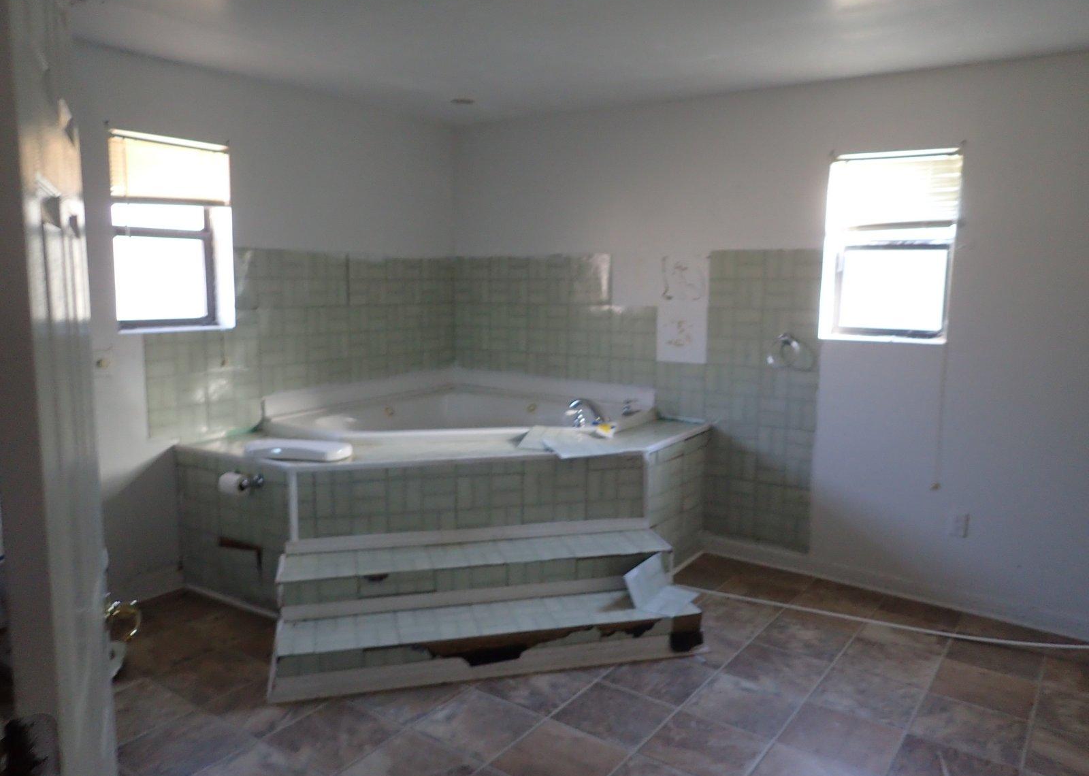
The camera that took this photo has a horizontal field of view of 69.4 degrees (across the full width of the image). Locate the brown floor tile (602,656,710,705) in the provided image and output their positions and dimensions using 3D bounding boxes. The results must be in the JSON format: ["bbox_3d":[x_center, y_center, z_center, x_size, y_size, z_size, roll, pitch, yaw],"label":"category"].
[{"bbox_3d":[0.434,1.076,2.938,0.315,0.010,0.315,7,10,36],"label":"brown floor tile"}]

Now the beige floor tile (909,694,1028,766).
[{"bbox_3d":[1.410,1.133,2.621,0.315,0.010,0.315,7,10,36],"label":"beige floor tile"}]

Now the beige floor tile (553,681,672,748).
[{"bbox_3d":[0.240,1.111,2.680,0.315,0.010,0.315,7,10,36],"label":"beige floor tile"}]

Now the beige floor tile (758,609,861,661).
[{"bbox_3d":[1.083,1.036,3.263,0.315,0.010,0.315,7,10,36],"label":"beige floor tile"}]

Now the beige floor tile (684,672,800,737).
[{"bbox_3d":[0.713,1.131,2.802,0.328,0.010,0.328,7,10,35],"label":"beige floor tile"}]

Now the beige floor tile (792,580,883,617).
[{"bbox_3d":[1.394,1.008,3.744,0.328,0.010,0.328,7,10,35],"label":"beige floor tile"}]

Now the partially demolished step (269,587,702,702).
[{"bbox_3d":[-0.192,0.963,3.016,1.595,0.175,0.260,-1,9,-14],"label":"partially demolished step"}]

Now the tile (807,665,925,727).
[{"bbox_3d":[1.179,1.128,2.879,0.328,0.010,0.328,7,10,35],"label":"tile"}]

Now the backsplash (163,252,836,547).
[{"bbox_3d":[-0.238,0.081,3.730,2.365,1.510,2.077,7,10,35],"label":"backsplash"}]

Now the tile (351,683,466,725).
[{"bbox_3d":[-0.491,1.106,2.841,0.328,0.010,0.328,7,10,35],"label":"tile"}]

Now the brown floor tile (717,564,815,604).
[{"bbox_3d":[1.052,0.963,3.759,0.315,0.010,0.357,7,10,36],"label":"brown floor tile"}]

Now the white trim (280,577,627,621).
[{"bbox_3d":[-0.236,0.854,3.208,1.587,0.060,0.020,-1,8,-15],"label":"white trim"}]

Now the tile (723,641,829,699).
[{"bbox_3d":[0.889,1.071,3.005,0.315,0.010,0.315,7,10,36],"label":"tile"}]

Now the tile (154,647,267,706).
[{"bbox_3d":[-1.228,1.078,2.956,0.328,0.010,0.328,7,10,35],"label":"tile"}]

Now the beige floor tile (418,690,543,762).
[{"bbox_3d":[-0.220,1.138,2.648,0.328,0.010,0.328,7,10,35],"label":"beige floor tile"}]

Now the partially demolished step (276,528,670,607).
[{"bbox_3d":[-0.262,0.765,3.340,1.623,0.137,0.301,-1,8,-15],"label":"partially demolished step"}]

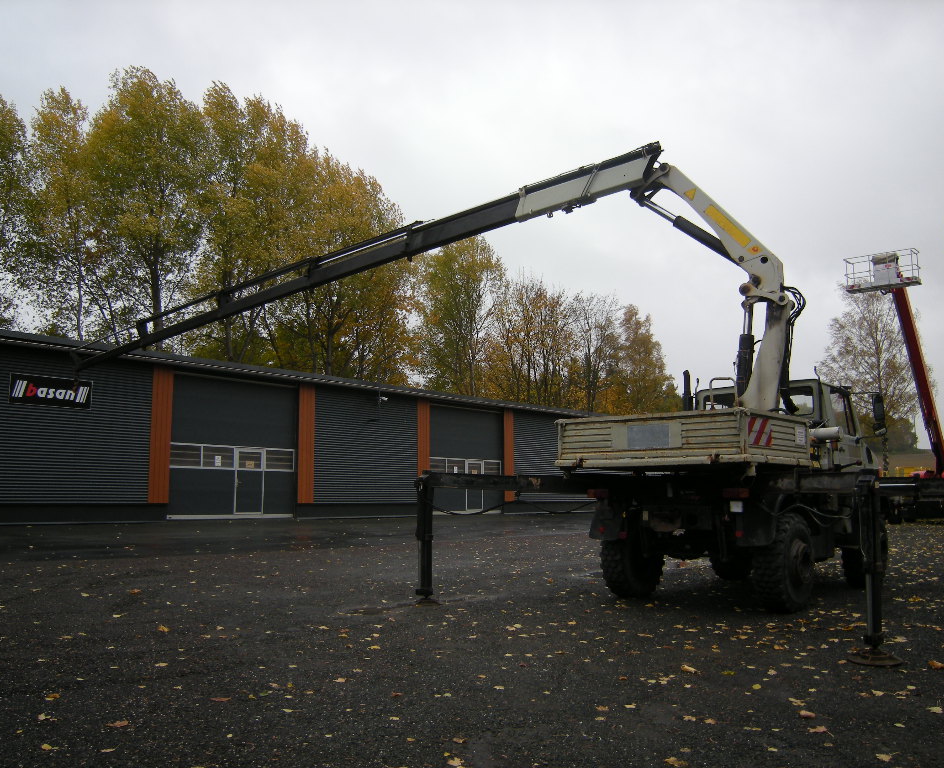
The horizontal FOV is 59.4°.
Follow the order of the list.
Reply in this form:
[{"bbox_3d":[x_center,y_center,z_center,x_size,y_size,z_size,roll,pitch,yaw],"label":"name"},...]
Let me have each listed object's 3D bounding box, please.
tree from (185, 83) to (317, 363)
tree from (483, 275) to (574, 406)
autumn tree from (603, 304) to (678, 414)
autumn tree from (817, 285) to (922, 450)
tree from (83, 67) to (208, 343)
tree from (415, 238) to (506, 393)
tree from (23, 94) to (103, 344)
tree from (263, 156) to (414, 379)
[{"bbox_3d":[-13.107,-5.466,48.543,7.690,25.830,7.690,2,-9,-15],"label":"tree"},{"bbox_3d":[4.833,0.459,68.174,7.440,19.530,7.440,-1,-8,4],"label":"tree"},{"bbox_3d":[16.643,1.970,79.946,7.400,19.780,7.400,-2,-9,12],"label":"autumn tree"},{"bbox_3d":[40.386,-1.635,82.751,9.800,17.090,9.800,-5,-9,26],"label":"autumn tree"},{"bbox_3d":[-17.397,-5.299,43.598,6.650,24.130,6.650,3,-9,-22],"label":"tree"},{"bbox_3d":[-0.942,-1.029,61.789,7.070,20.710,7.070,0,-8,-1],"label":"tree"},{"bbox_3d":[-20.172,-4.338,40.266,4.560,21.300,4.560,4,-9,-27],"label":"tree"},{"bbox_3d":[-8.711,-3.598,53.288,9.810,23.440,9.810,1,-9,-9],"label":"tree"}]

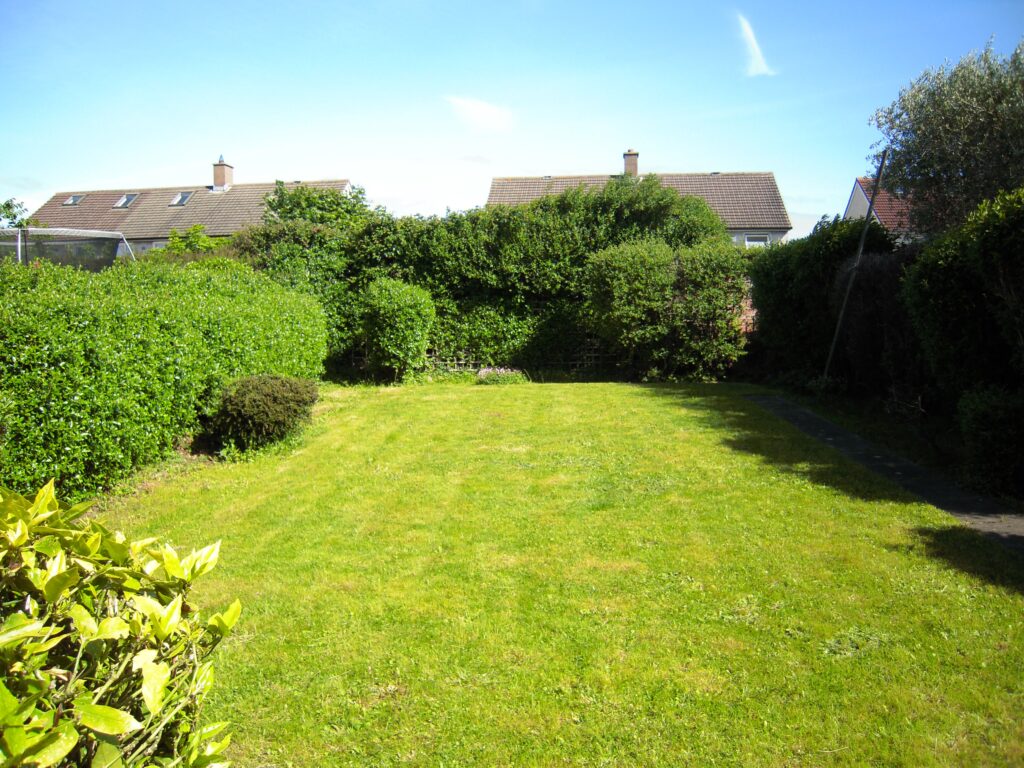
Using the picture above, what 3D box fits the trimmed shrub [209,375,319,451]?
[{"bbox_3d":[-2.830,0.241,9.389,1.200,0.770,1.150,0,7,0],"label":"trimmed shrub"}]

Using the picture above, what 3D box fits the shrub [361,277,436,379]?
[{"bbox_3d":[-2.120,-1.093,15.678,1.400,1.980,1.300,0,7,4],"label":"shrub"}]

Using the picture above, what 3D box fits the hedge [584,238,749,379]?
[{"bbox_3d":[2.980,-1.472,16.037,3.100,2.650,1.500,0,7,4],"label":"hedge"}]

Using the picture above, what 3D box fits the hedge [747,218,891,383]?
[{"bbox_3d":[5.450,-1.498,14.826,2.000,2.980,2.300,0,7,4],"label":"hedge"}]

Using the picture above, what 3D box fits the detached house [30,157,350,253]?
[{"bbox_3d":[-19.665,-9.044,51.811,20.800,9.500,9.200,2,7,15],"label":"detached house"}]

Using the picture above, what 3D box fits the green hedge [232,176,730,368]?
[{"bbox_3d":[-0.600,-2.232,16.956,10.100,3.950,1.900,0,7,4],"label":"green hedge"}]

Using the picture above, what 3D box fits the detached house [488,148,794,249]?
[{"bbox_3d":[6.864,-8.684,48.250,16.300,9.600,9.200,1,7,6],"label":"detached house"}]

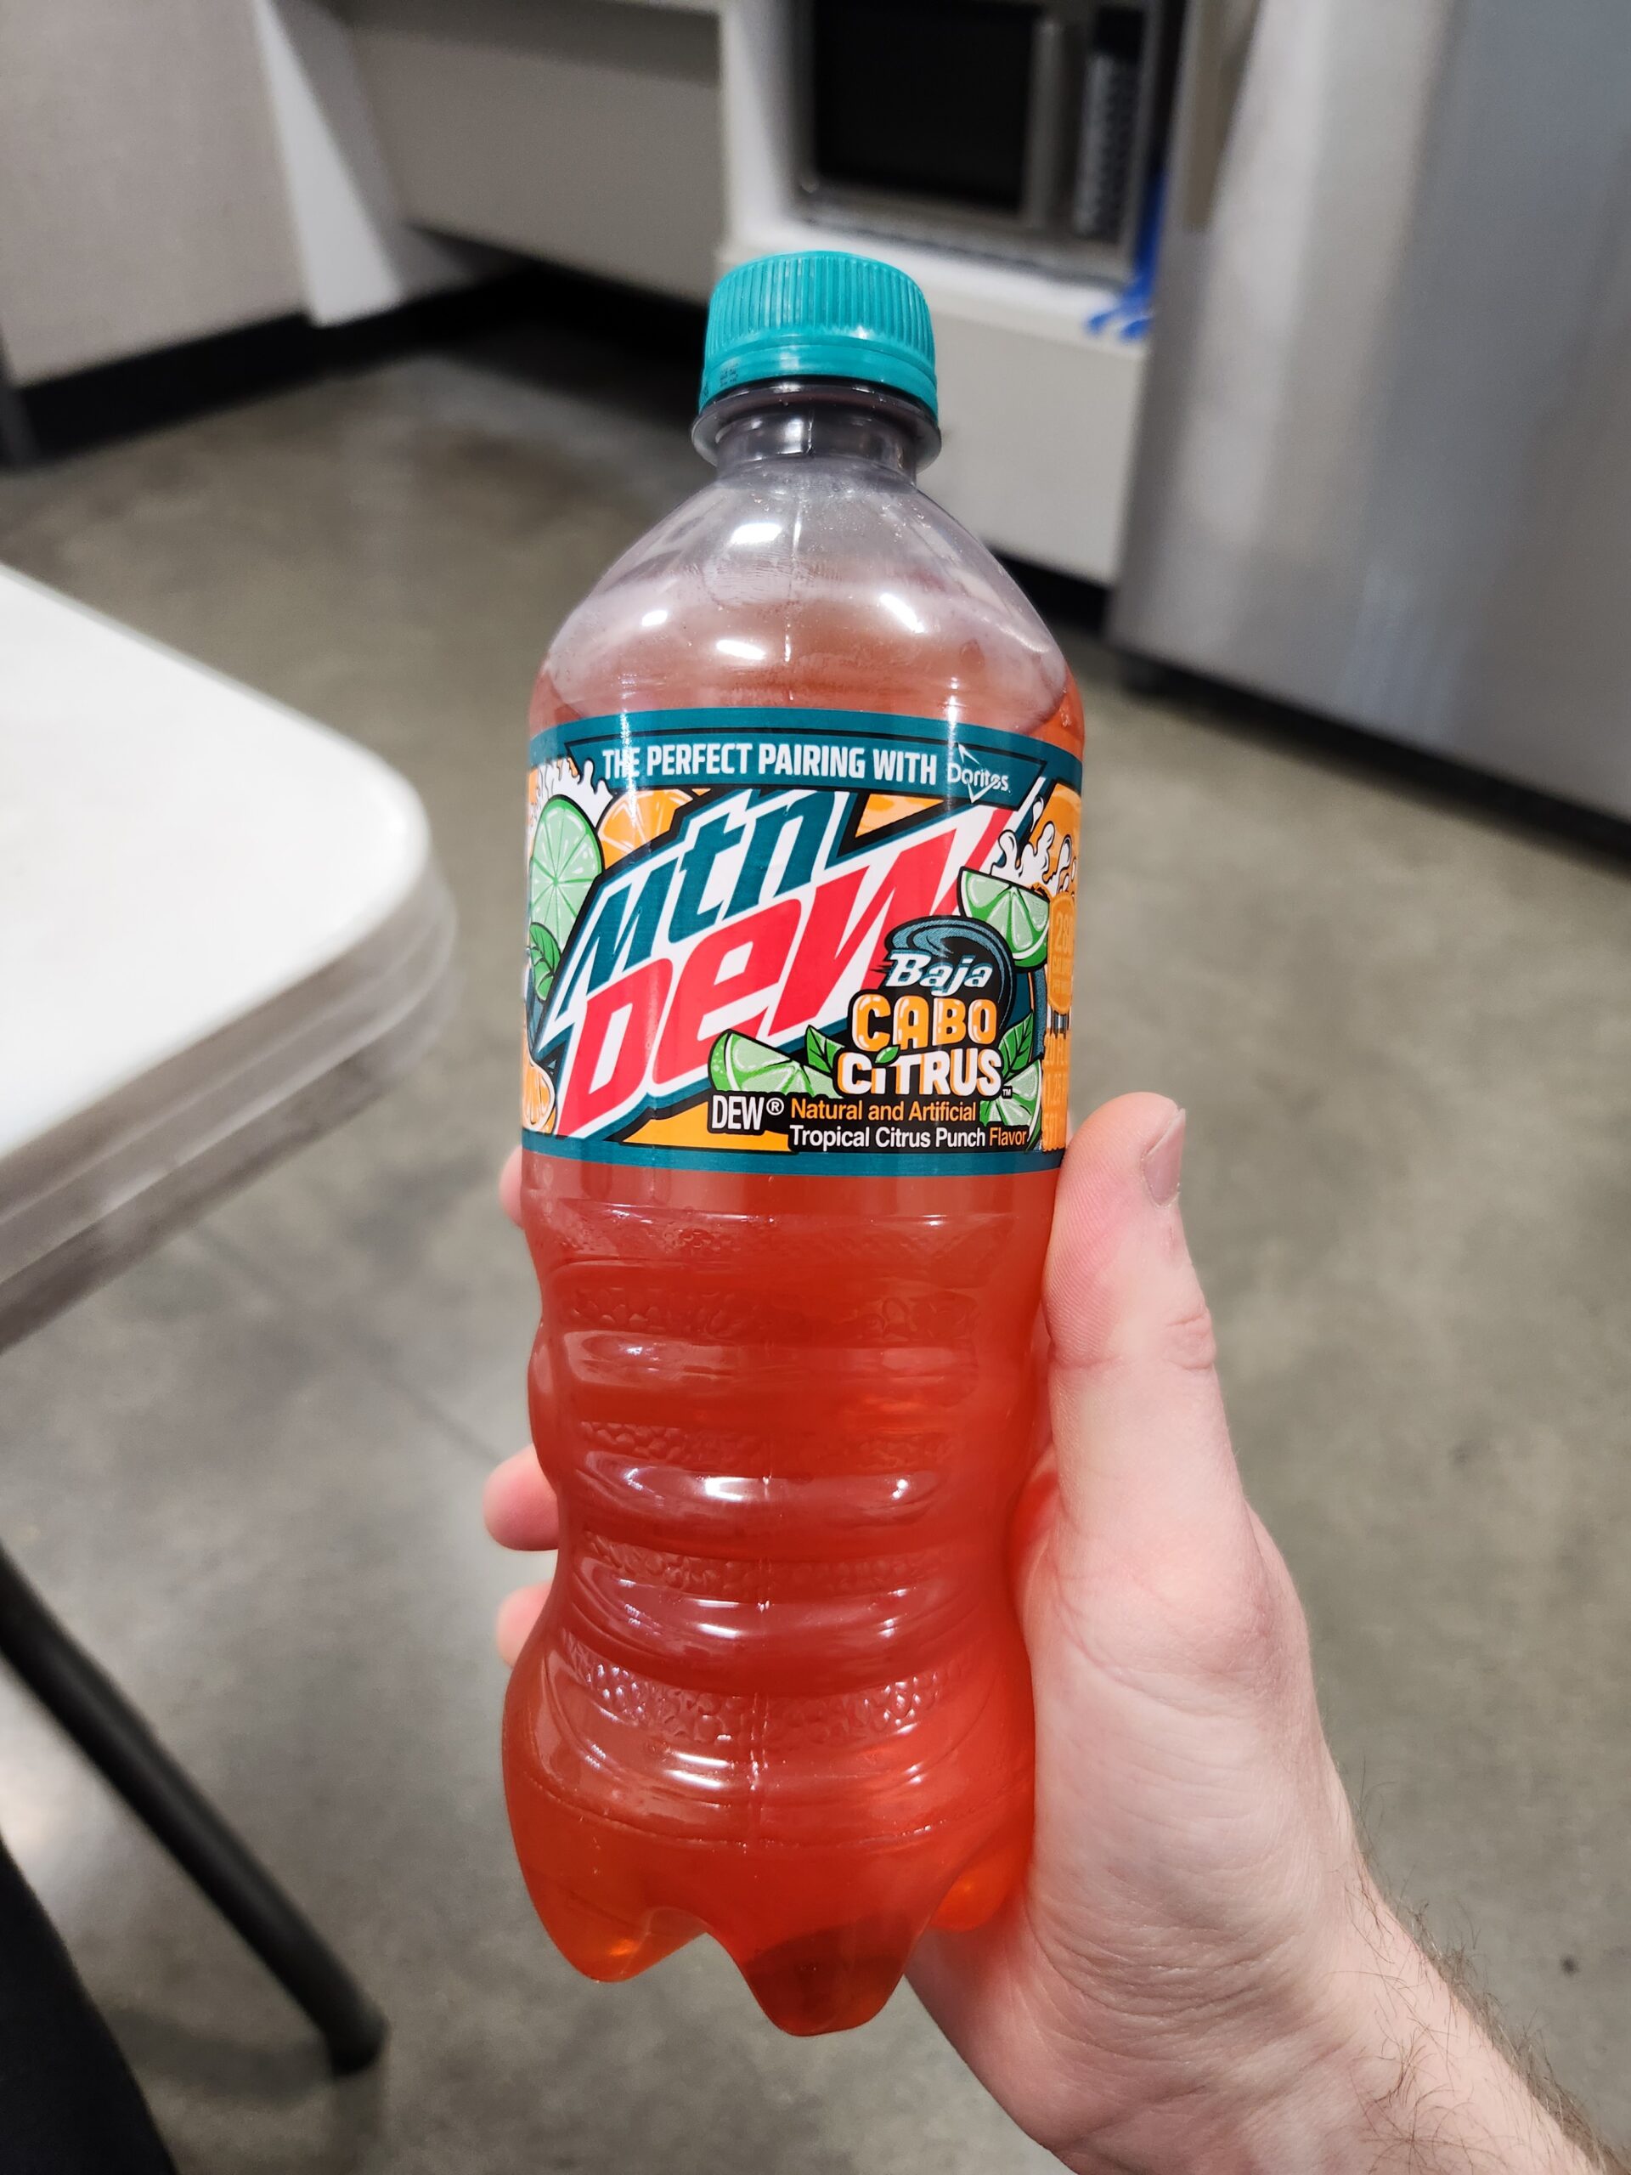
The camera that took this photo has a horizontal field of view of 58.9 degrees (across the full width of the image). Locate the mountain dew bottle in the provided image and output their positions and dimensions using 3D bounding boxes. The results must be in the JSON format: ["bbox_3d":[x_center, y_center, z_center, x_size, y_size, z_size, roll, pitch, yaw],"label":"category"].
[{"bbox_3d":[-0.003,0.007,0.194,0.072,0.219,0.072,2,3,-1],"label":"mountain dew bottle"}]

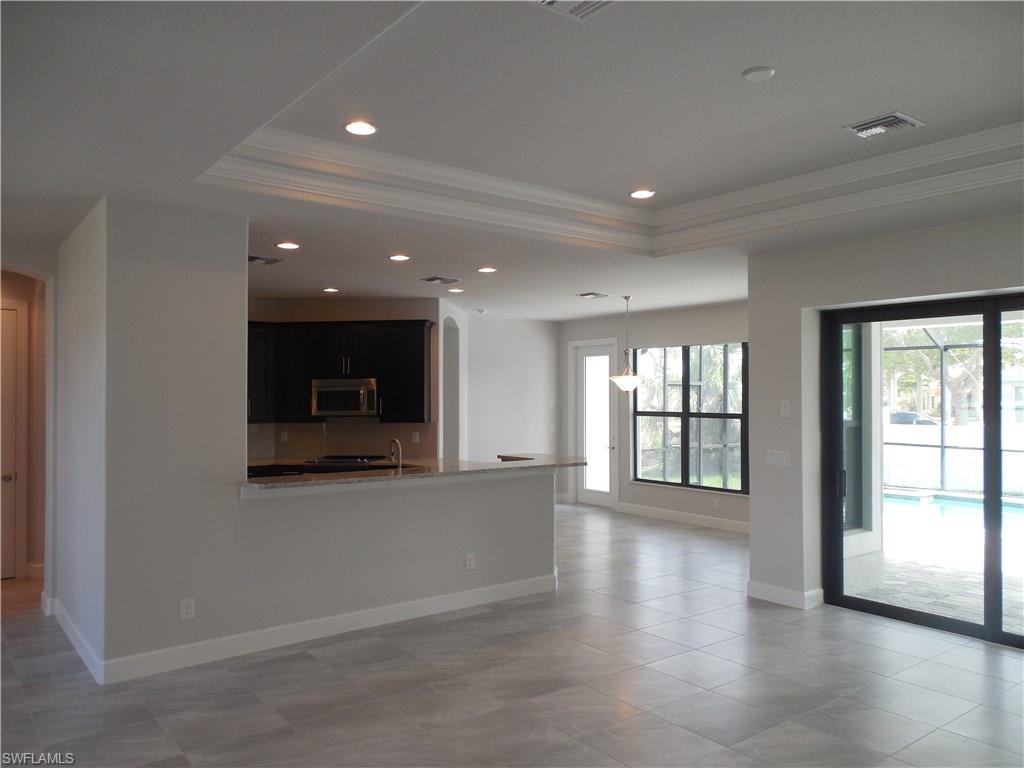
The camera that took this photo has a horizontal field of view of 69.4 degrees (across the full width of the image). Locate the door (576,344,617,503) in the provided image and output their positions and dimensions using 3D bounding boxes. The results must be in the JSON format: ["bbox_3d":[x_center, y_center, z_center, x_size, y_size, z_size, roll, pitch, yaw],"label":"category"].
[{"bbox_3d":[1.276,0.623,11.228,0.060,2.418,0.849,1,-1,-38],"label":"door"}]

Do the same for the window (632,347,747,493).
[{"bbox_3d":[2.340,0.439,9.922,0.100,1.902,1.938,1,-1,-38],"label":"window"}]

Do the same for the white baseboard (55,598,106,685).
[{"bbox_3d":[-2.926,1.688,4.963,0.021,0.139,1.749,1,-1,-38],"label":"white baseboard"}]

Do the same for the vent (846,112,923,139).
[{"bbox_3d":[2.038,-1.388,4.045,0.330,0.020,0.300,1,-1,-38],"label":"vent"}]

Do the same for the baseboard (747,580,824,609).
[{"bbox_3d":[2.262,1.722,6.105,0.334,0.136,0.497,1,-1,-38],"label":"baseboard"}]

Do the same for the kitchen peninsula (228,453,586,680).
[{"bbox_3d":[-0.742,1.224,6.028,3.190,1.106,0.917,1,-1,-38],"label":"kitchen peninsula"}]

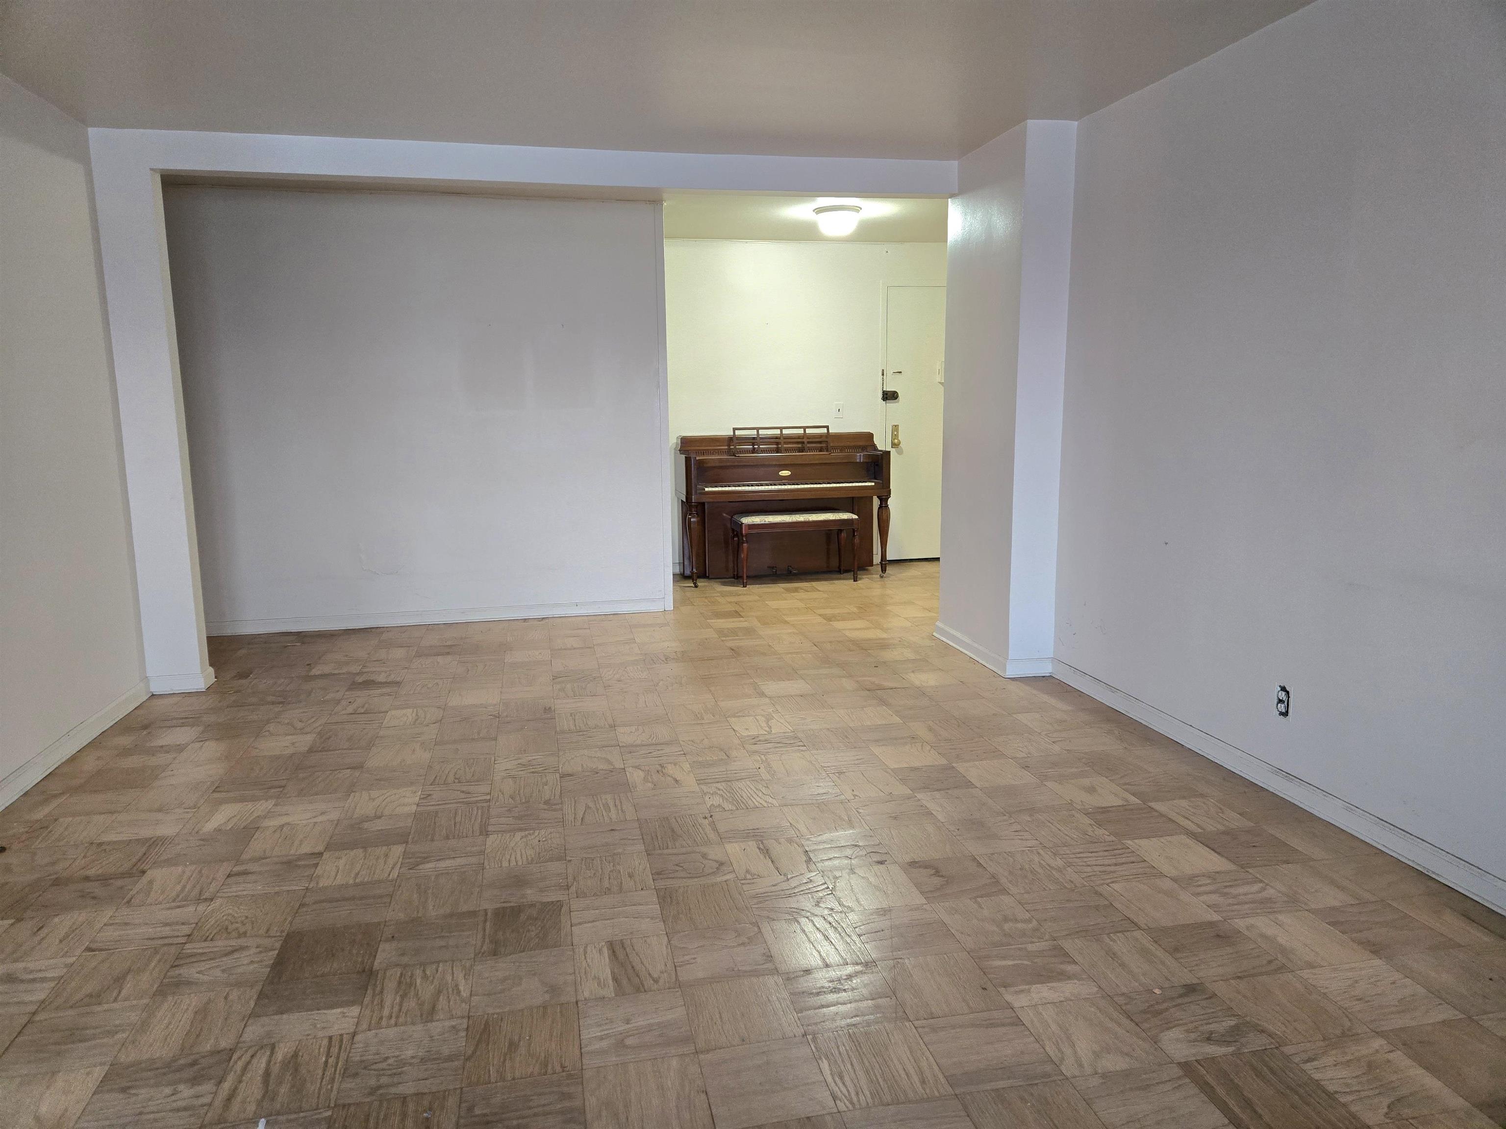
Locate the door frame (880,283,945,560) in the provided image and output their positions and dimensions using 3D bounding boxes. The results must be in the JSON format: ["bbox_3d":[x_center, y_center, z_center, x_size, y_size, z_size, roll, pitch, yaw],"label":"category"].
[{"bbox_3d":[1.489,-1.082,7.794,0.914,2.082,0.045,-3,10,-12],"label":"door frame"}]

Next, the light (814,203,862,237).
[{"bbox_3d":[0.512,-2.062,5.997,0.291,0.179,0.291,-1,10,0],"label":"light"}]

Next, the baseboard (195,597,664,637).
[{"bbox_3d":[-1.807,0.309,5.876,2.594,0.083,0.018,-3,10,-12],"label":"baseboard"}]

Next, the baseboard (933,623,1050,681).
[{"bbox_3d":[1.184,0.409,5.061,0.228,0.087,0.912,-3,10,-12],"label":"baseboard"}]

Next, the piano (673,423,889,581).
[{"bbox_3d":[0.214,-0.443,7.215,1.473,1.077,0.558,-3,10,-12],"label":"piano"}]

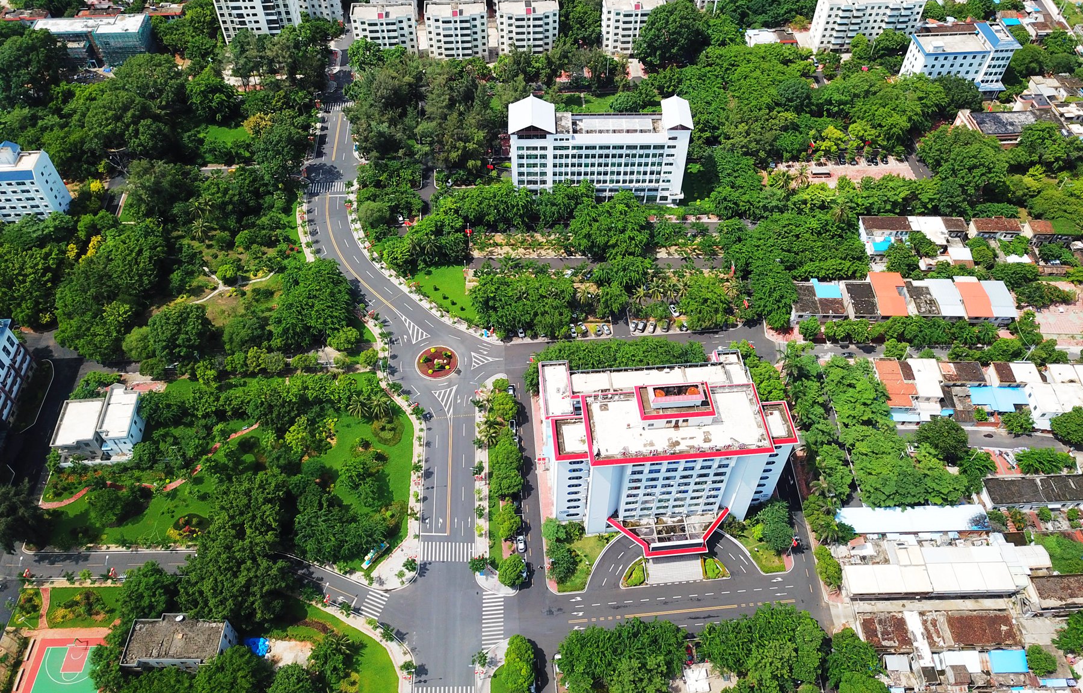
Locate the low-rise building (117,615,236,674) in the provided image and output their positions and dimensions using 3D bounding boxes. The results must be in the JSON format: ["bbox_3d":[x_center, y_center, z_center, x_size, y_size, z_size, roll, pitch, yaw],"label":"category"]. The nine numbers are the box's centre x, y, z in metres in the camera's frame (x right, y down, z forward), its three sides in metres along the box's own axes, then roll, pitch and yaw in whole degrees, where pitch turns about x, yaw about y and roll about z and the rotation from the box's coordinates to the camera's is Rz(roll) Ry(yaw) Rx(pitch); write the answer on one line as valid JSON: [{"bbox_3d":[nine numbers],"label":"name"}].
[{"bbox_3d":[-82.210,68.630,185.940,20.800,9.500,11.400,0,51,0],"label":"low-rise building"}]

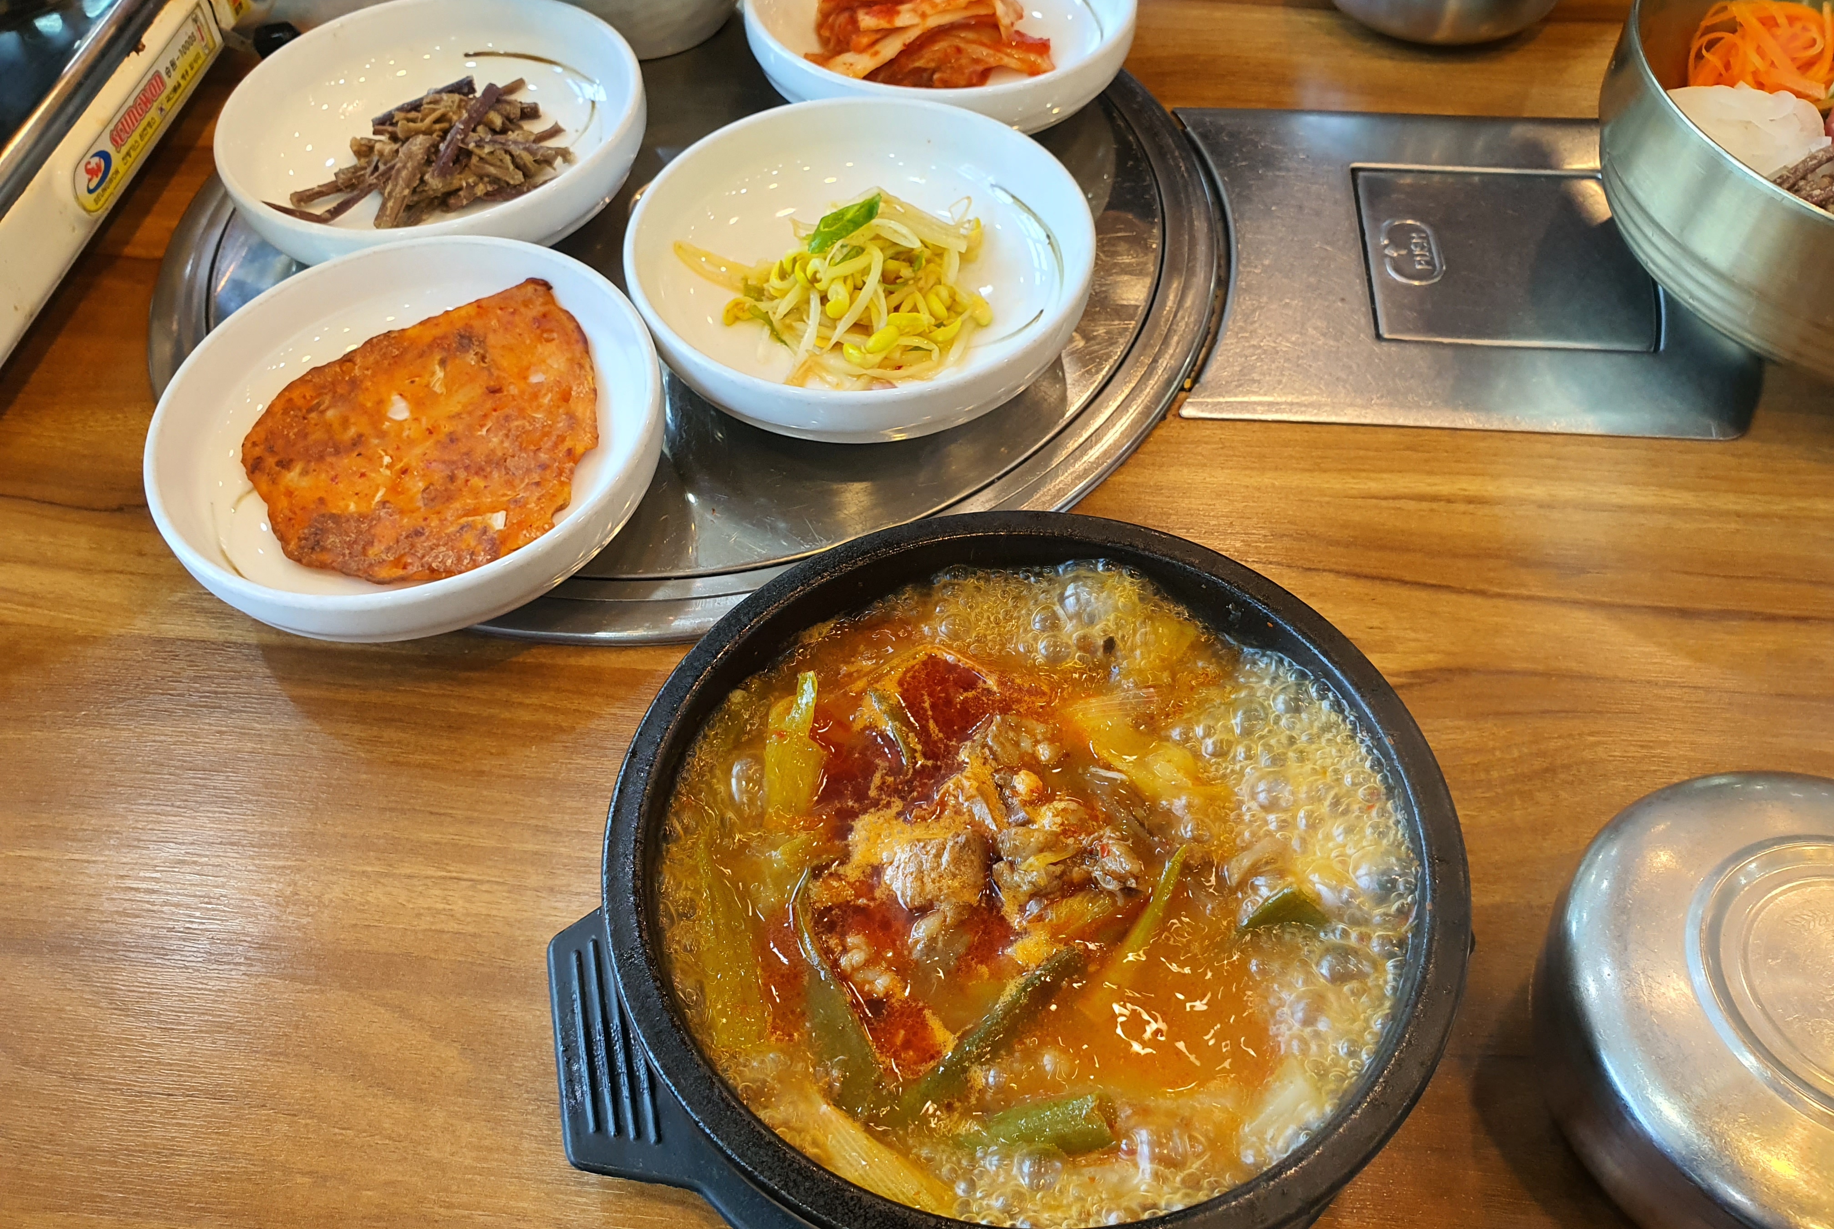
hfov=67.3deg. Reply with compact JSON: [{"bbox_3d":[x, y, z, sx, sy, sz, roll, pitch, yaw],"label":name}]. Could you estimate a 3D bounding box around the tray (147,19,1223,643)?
[{"bbox_3d":[-0.079,-0.142,0.489,0.370,0.015,0.370,-1,54,0],"label":"tray"}]

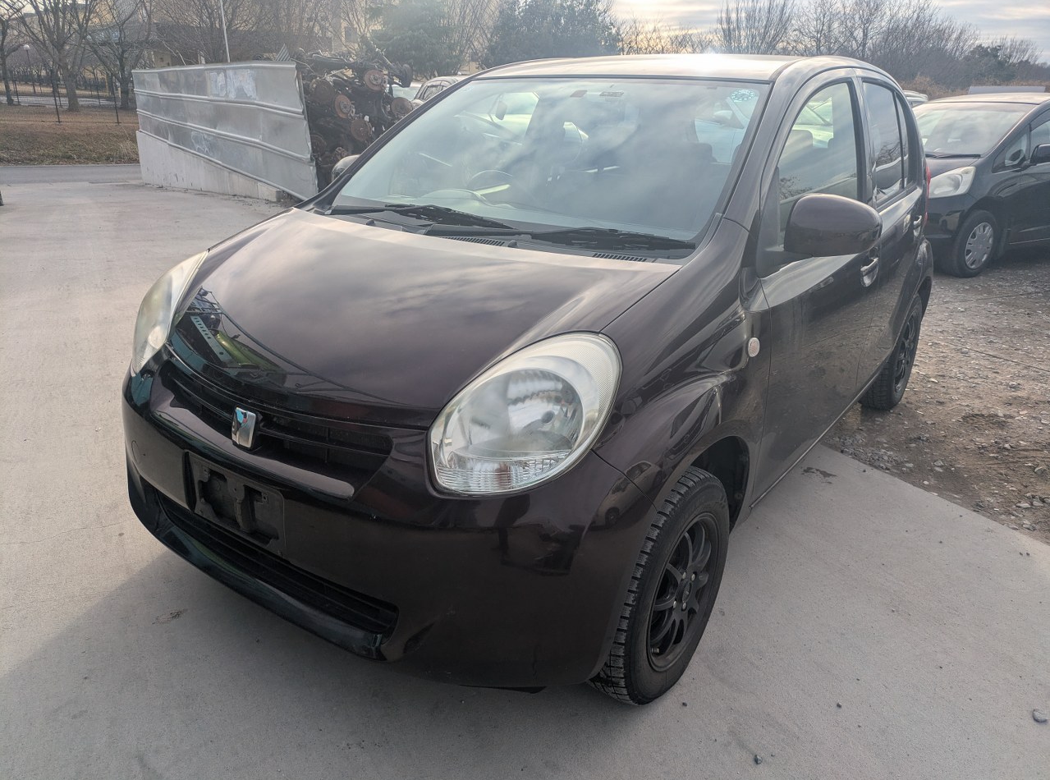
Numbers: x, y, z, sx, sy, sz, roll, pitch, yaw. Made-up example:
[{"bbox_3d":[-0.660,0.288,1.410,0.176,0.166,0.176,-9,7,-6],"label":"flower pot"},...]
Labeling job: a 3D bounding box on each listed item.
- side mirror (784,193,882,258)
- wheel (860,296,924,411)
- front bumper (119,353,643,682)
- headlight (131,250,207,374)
[{"bbox_3d":[0.737,-0.394,1.835,0.230,0.165,0.135,15,24,34],"label":"side mirror"},{"bbox_3d":[1.774,-0.192,3.683,0.175,0.575,0.575,15,24,34],"label":"wheel"},{"bbox_3d":[-0.515,0.232,1.853,1.620,0.560,0.480,15,24,34],"label":"front bumper"},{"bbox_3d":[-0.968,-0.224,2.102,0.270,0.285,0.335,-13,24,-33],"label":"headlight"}]

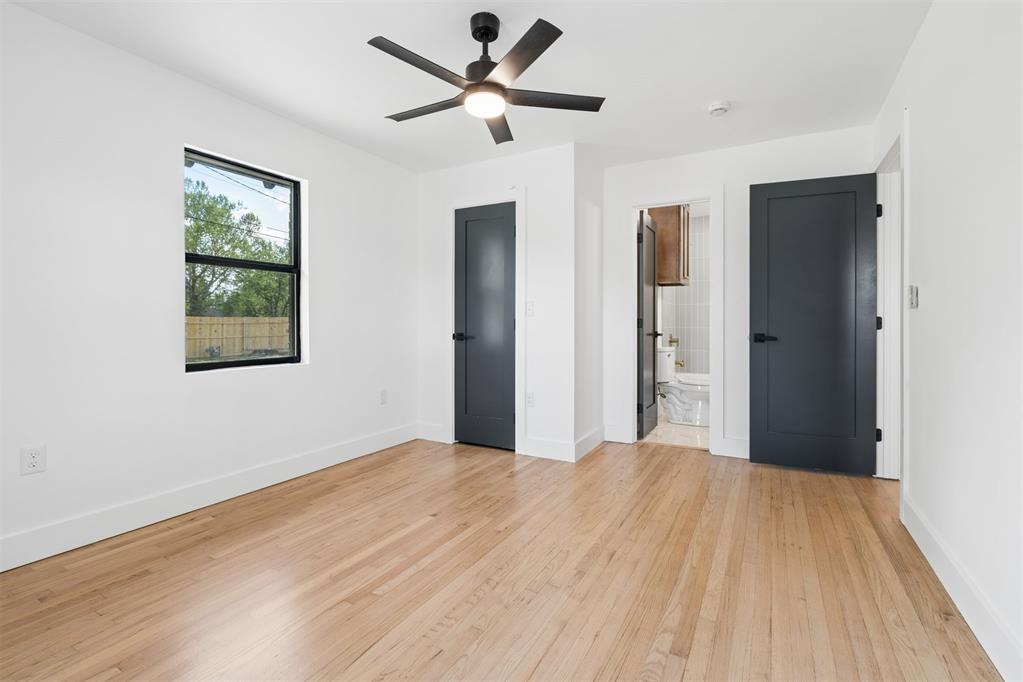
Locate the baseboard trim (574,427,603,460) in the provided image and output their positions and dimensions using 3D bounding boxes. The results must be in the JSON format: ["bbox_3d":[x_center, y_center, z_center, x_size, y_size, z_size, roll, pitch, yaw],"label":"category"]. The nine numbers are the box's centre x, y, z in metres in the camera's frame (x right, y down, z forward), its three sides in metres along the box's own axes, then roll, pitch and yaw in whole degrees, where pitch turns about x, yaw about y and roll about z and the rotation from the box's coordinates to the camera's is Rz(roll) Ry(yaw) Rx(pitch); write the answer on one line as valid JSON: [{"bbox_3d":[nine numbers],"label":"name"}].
[{"bbox_3d":[0.651,0.838,3.757,0.020,0.144,0.693,1,2,30],"label":"baseboard trim"}]

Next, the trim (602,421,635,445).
[{"bbox_3d":[0.961,0.835,4.051,0.267,0.144,0.020,1,2,30],"label":"trim"}]

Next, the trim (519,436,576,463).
[{"bbox_3d":[0.276,0.853,3.580,0.495,0.144,0.020,1,2,30],"label":"trim"}]

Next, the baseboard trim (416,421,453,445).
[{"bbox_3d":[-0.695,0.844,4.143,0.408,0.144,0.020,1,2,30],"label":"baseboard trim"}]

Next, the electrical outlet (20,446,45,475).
[{"bbox_3d":[-2.111,0.524,2.010,0.008,0.120,0.077,1,2,30],"label":"electrical outlet"}]

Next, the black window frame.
[{"bbox_3d":[-1.698,-0.474,2.905,0.080,1.274,0.752,1,2,30],"label":"black window frame"}]

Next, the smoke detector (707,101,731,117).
[{"bbox_3d":[1.307,-1.459,2.865,0.131,0.043,0.131,1,2,30],"label":"smoke detector"}]

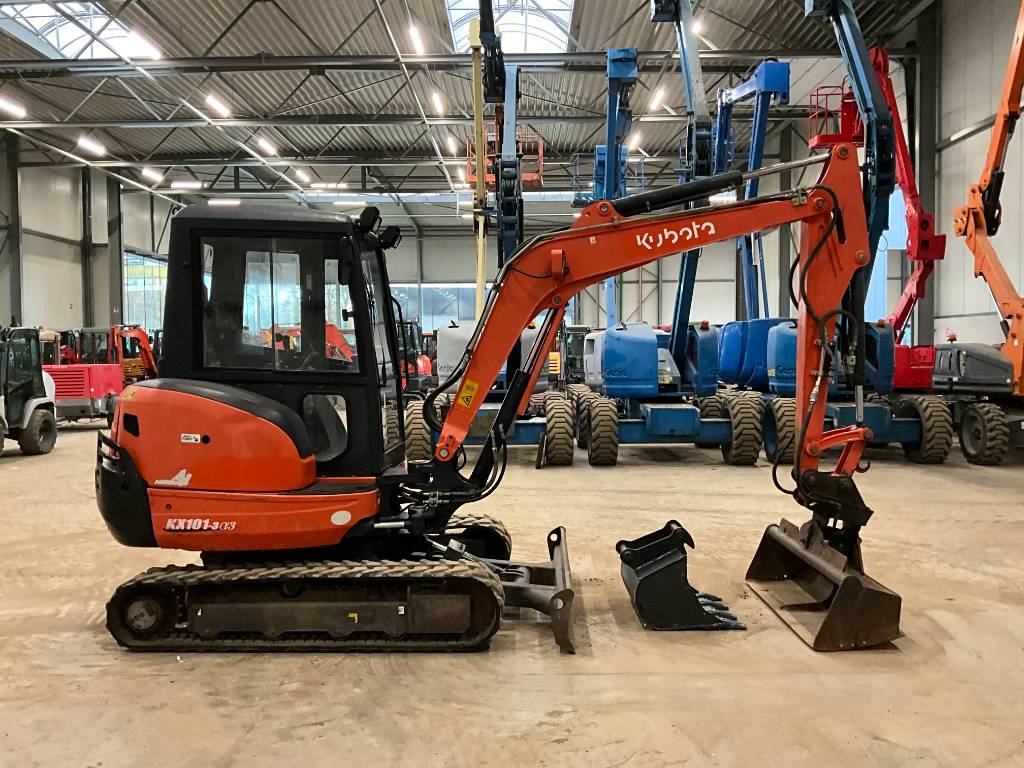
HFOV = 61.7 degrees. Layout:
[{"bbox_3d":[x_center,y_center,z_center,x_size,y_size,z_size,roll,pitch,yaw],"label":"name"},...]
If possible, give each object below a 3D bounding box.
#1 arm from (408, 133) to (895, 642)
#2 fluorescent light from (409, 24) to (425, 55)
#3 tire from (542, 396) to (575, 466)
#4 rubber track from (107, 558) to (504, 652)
[{"bbox_3d":[0.755,-0.016,5.105,2.750,2.760,1.360,0,2,2],"label":"arm"},{"bbox_3d":[-2.177,-7.859,19.600,0.150,0.110,1.600,-1,2,1],"label":"fluorescent light"},{"bbox_3d":[0.685,0.685,12.250,0.370,0.970,0.970,-1,2,1],"label":"tire"},{"bbox_3d":[-1.088,1.188,4.627,2.080,0.416,0.300,0,2,2],"label":"rubber track"}]

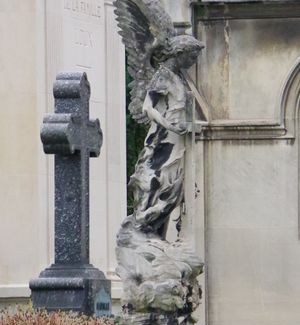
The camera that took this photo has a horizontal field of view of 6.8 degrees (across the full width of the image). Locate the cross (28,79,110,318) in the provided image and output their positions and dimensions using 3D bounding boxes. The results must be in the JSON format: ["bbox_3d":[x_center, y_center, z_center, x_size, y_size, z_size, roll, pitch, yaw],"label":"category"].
[{"bbox_3d":[-0.414,0.186,13.300,0.300,1.320,0.665,-1,-3,15],"label":"cross"}]

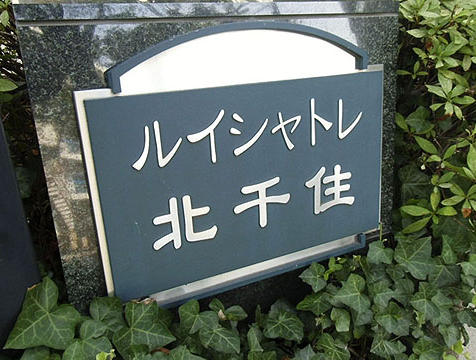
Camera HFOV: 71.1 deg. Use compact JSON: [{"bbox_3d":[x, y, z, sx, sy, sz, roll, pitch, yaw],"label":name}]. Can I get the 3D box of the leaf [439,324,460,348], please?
[{"bbox_3d":[0.468,0.346,0.736,0.049,0.058,0.015,-4,-14,7],"label":"leaf"}]

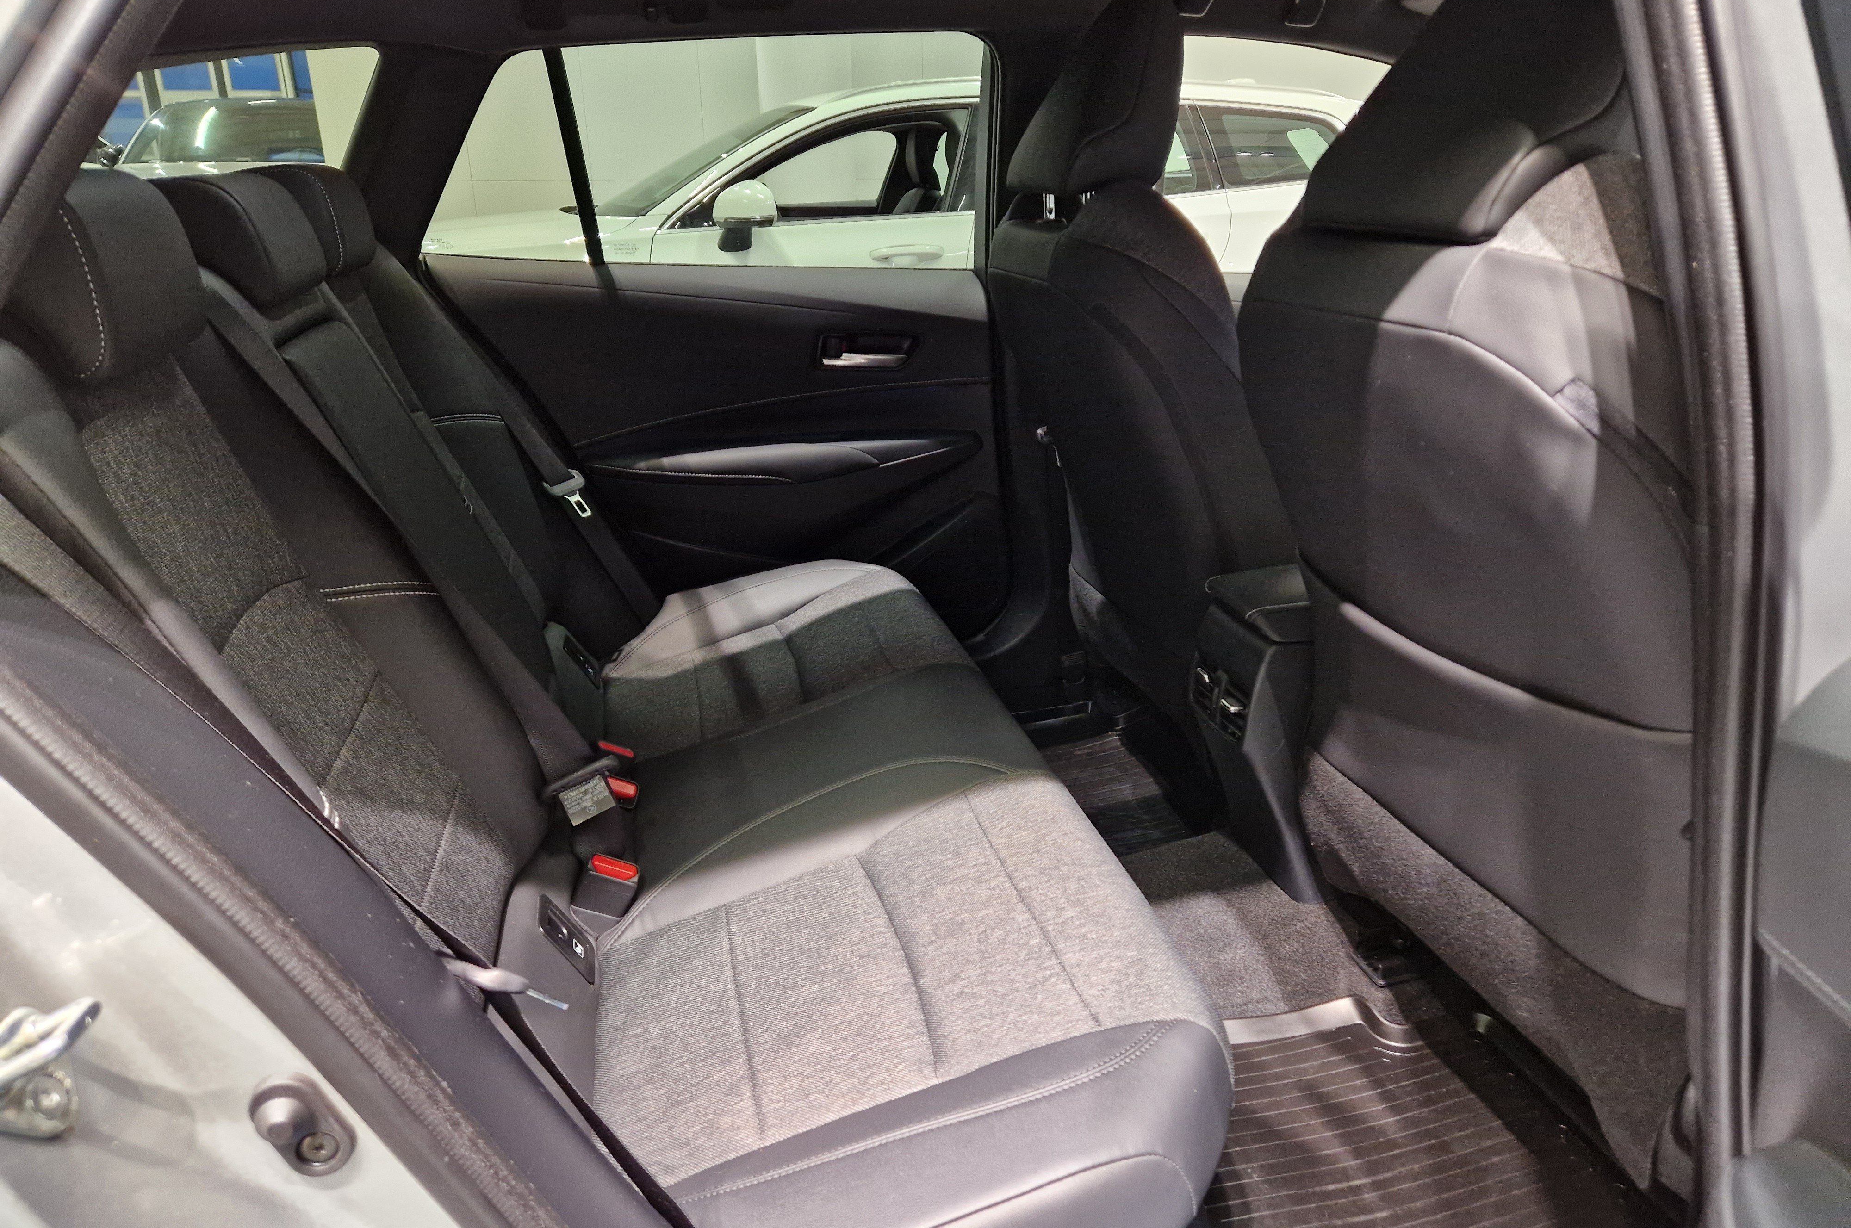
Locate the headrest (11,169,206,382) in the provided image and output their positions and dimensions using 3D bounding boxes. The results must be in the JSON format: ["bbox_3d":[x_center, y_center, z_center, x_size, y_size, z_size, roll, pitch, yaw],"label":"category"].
[{"bbox_3d":[-0.568,-0.214,0.791,0.120,0.150,0.250,-15,23,-8],"label":"headrest"}]

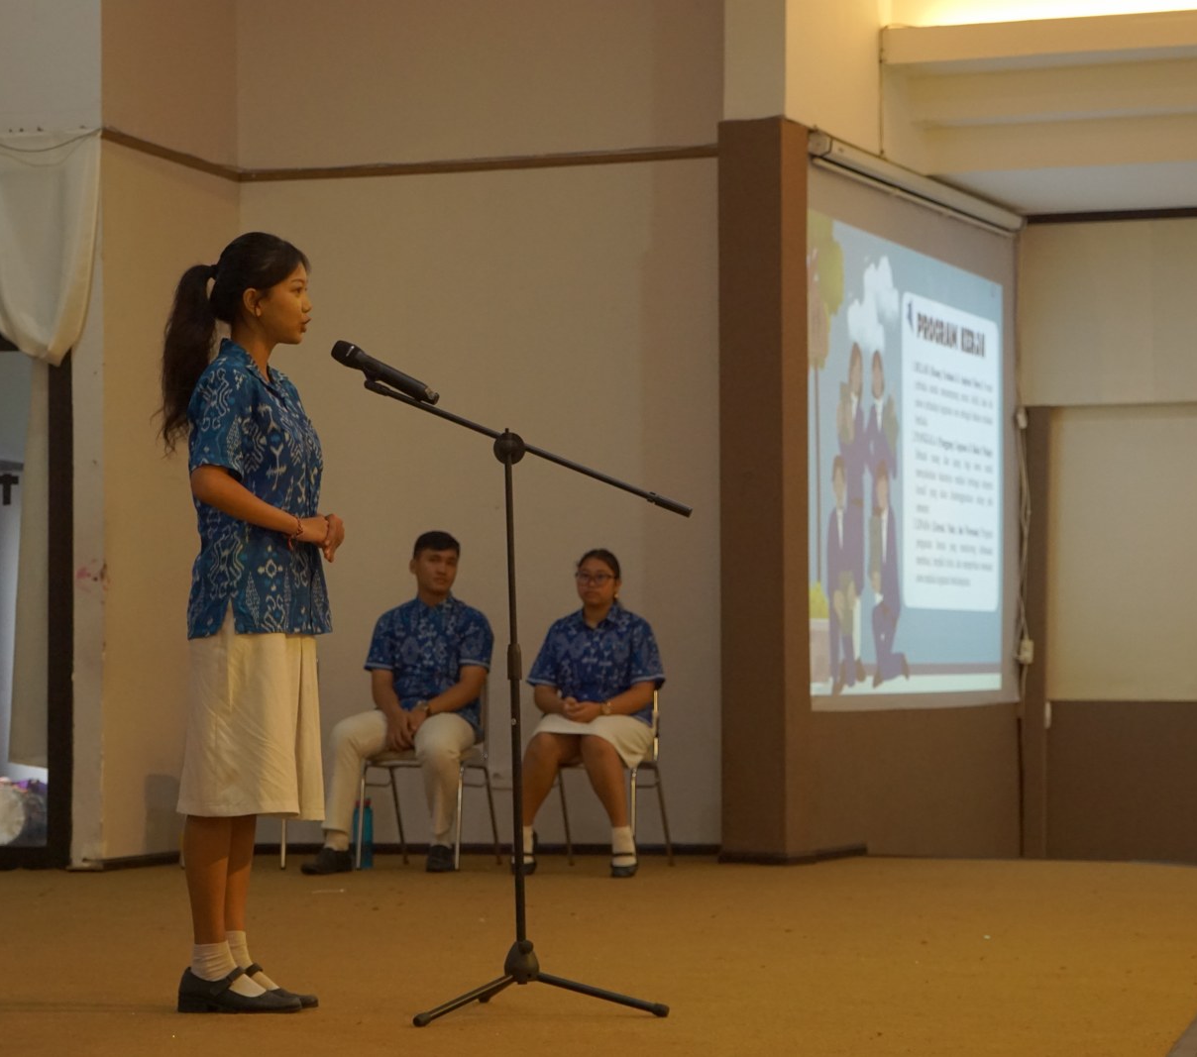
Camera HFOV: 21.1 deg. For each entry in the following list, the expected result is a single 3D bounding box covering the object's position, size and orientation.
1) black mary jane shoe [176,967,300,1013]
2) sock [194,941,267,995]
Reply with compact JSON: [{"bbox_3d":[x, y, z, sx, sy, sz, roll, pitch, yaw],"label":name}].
[{"bbox_3d":[-0.759,0.974,6.798,0.257,0.097,0.088,0,-3,3],"label":"black mary jane shoe"},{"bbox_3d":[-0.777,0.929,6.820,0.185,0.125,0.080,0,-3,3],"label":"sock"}]

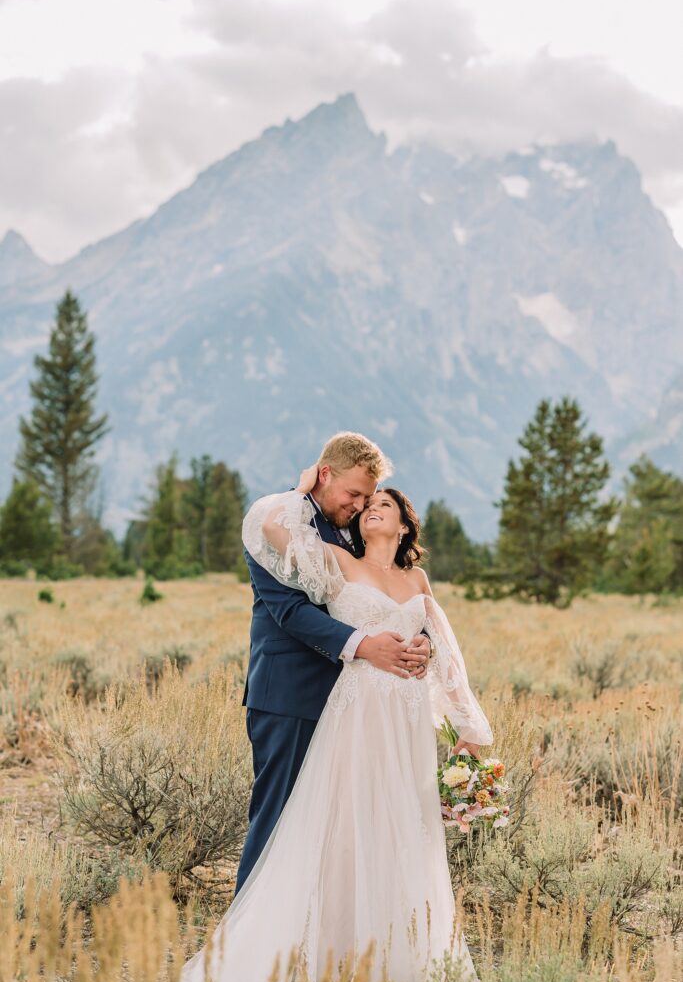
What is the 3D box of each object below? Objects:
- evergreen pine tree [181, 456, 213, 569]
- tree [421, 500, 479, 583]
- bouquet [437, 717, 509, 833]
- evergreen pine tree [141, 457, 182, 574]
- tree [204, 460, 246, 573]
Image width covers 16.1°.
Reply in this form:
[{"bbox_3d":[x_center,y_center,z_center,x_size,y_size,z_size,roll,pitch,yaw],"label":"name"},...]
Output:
[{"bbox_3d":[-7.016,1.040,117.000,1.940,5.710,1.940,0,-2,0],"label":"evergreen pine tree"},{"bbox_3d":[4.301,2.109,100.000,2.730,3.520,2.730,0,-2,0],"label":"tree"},{"bbox_3d":[0.408,0.900,7.650,0.250,0.360,0.240,-12,3,0],"label":"bouquet"},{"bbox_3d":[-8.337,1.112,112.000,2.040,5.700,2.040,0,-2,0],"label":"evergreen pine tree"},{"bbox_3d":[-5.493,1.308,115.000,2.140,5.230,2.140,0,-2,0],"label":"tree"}]

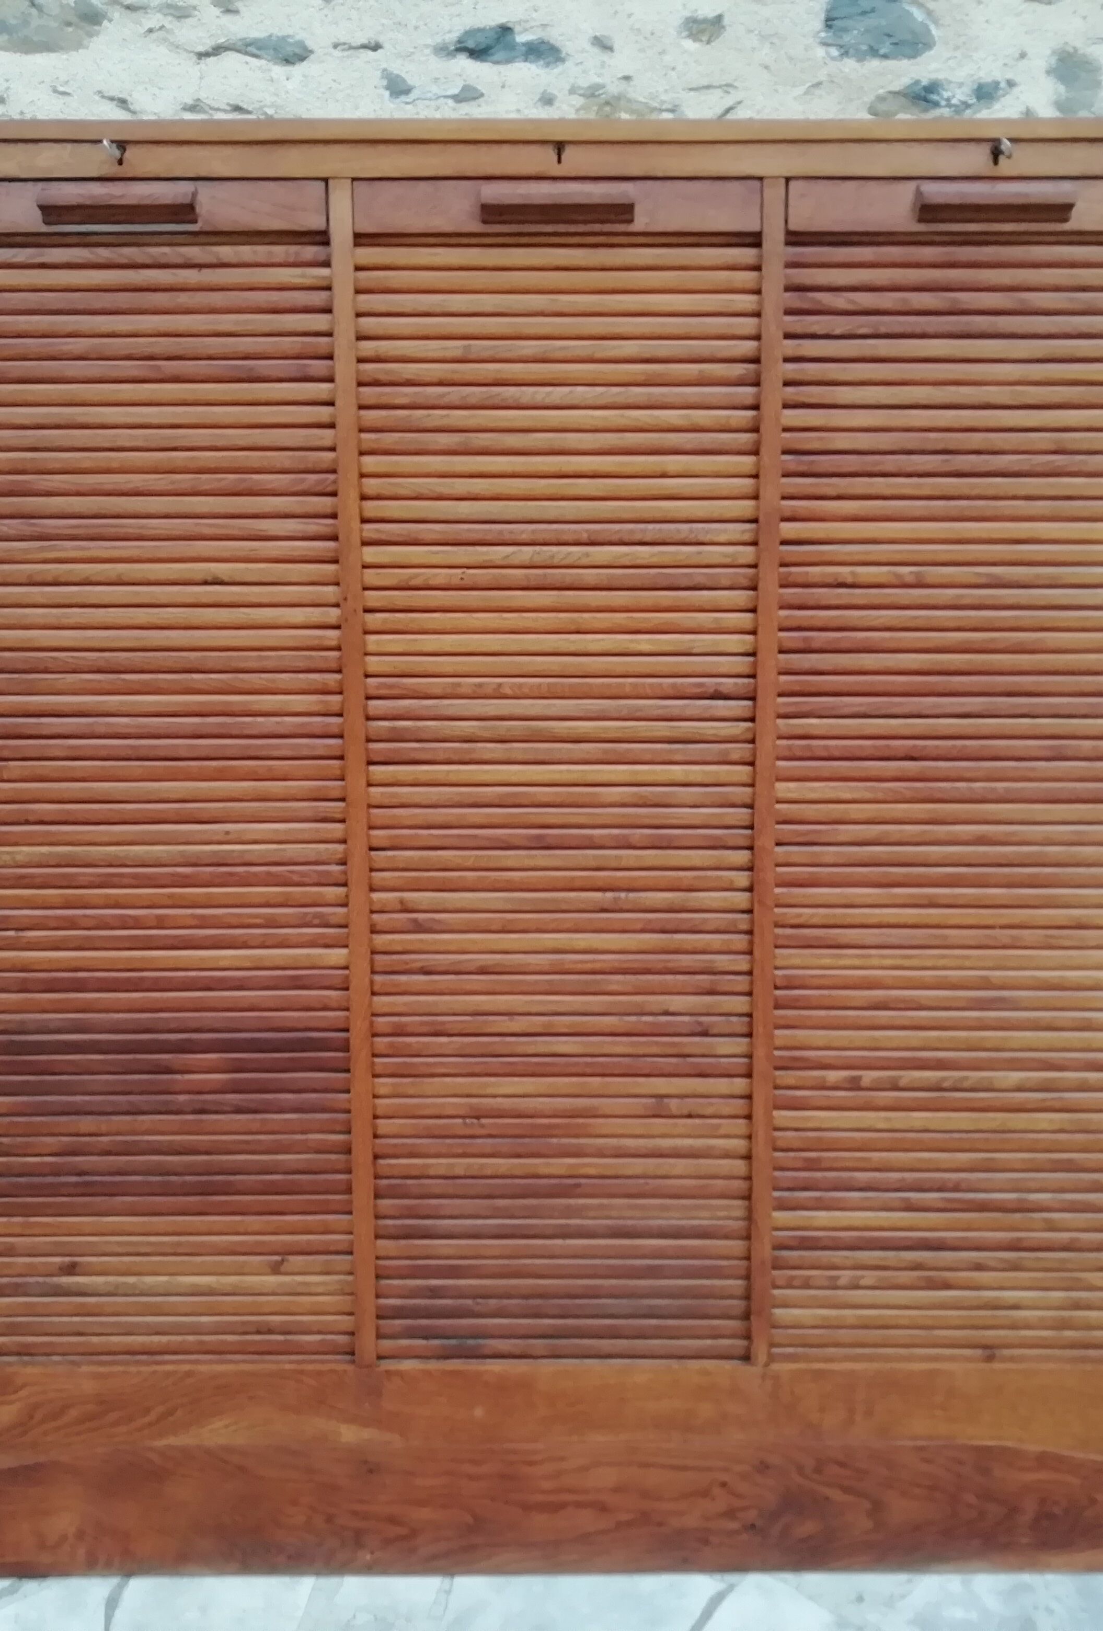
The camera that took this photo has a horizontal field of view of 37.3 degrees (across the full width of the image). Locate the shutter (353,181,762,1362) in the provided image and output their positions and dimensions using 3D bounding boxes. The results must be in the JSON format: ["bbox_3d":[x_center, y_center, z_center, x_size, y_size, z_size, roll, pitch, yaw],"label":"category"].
[{"bbox_3d":[0.010,-0.014,1.616,0.388,1.182,0.045,0,8,0],"label":"shutter"}]

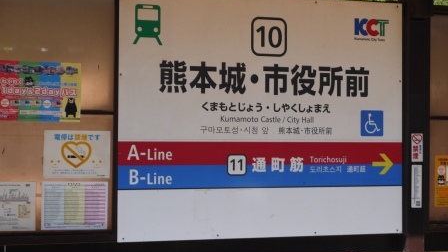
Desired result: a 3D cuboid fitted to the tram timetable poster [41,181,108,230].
[{"bbox_3d":[-0.924,0.499,6.762,0.420,0.297,0.010,2,-1,-22],"label":"tram timetable poster"}]

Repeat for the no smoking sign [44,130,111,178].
[{"bbox_3d":[-0.911,0.179,6.771,0.420,0.297,0.010,1,-1,-22],"label":"no smoking sign"}]

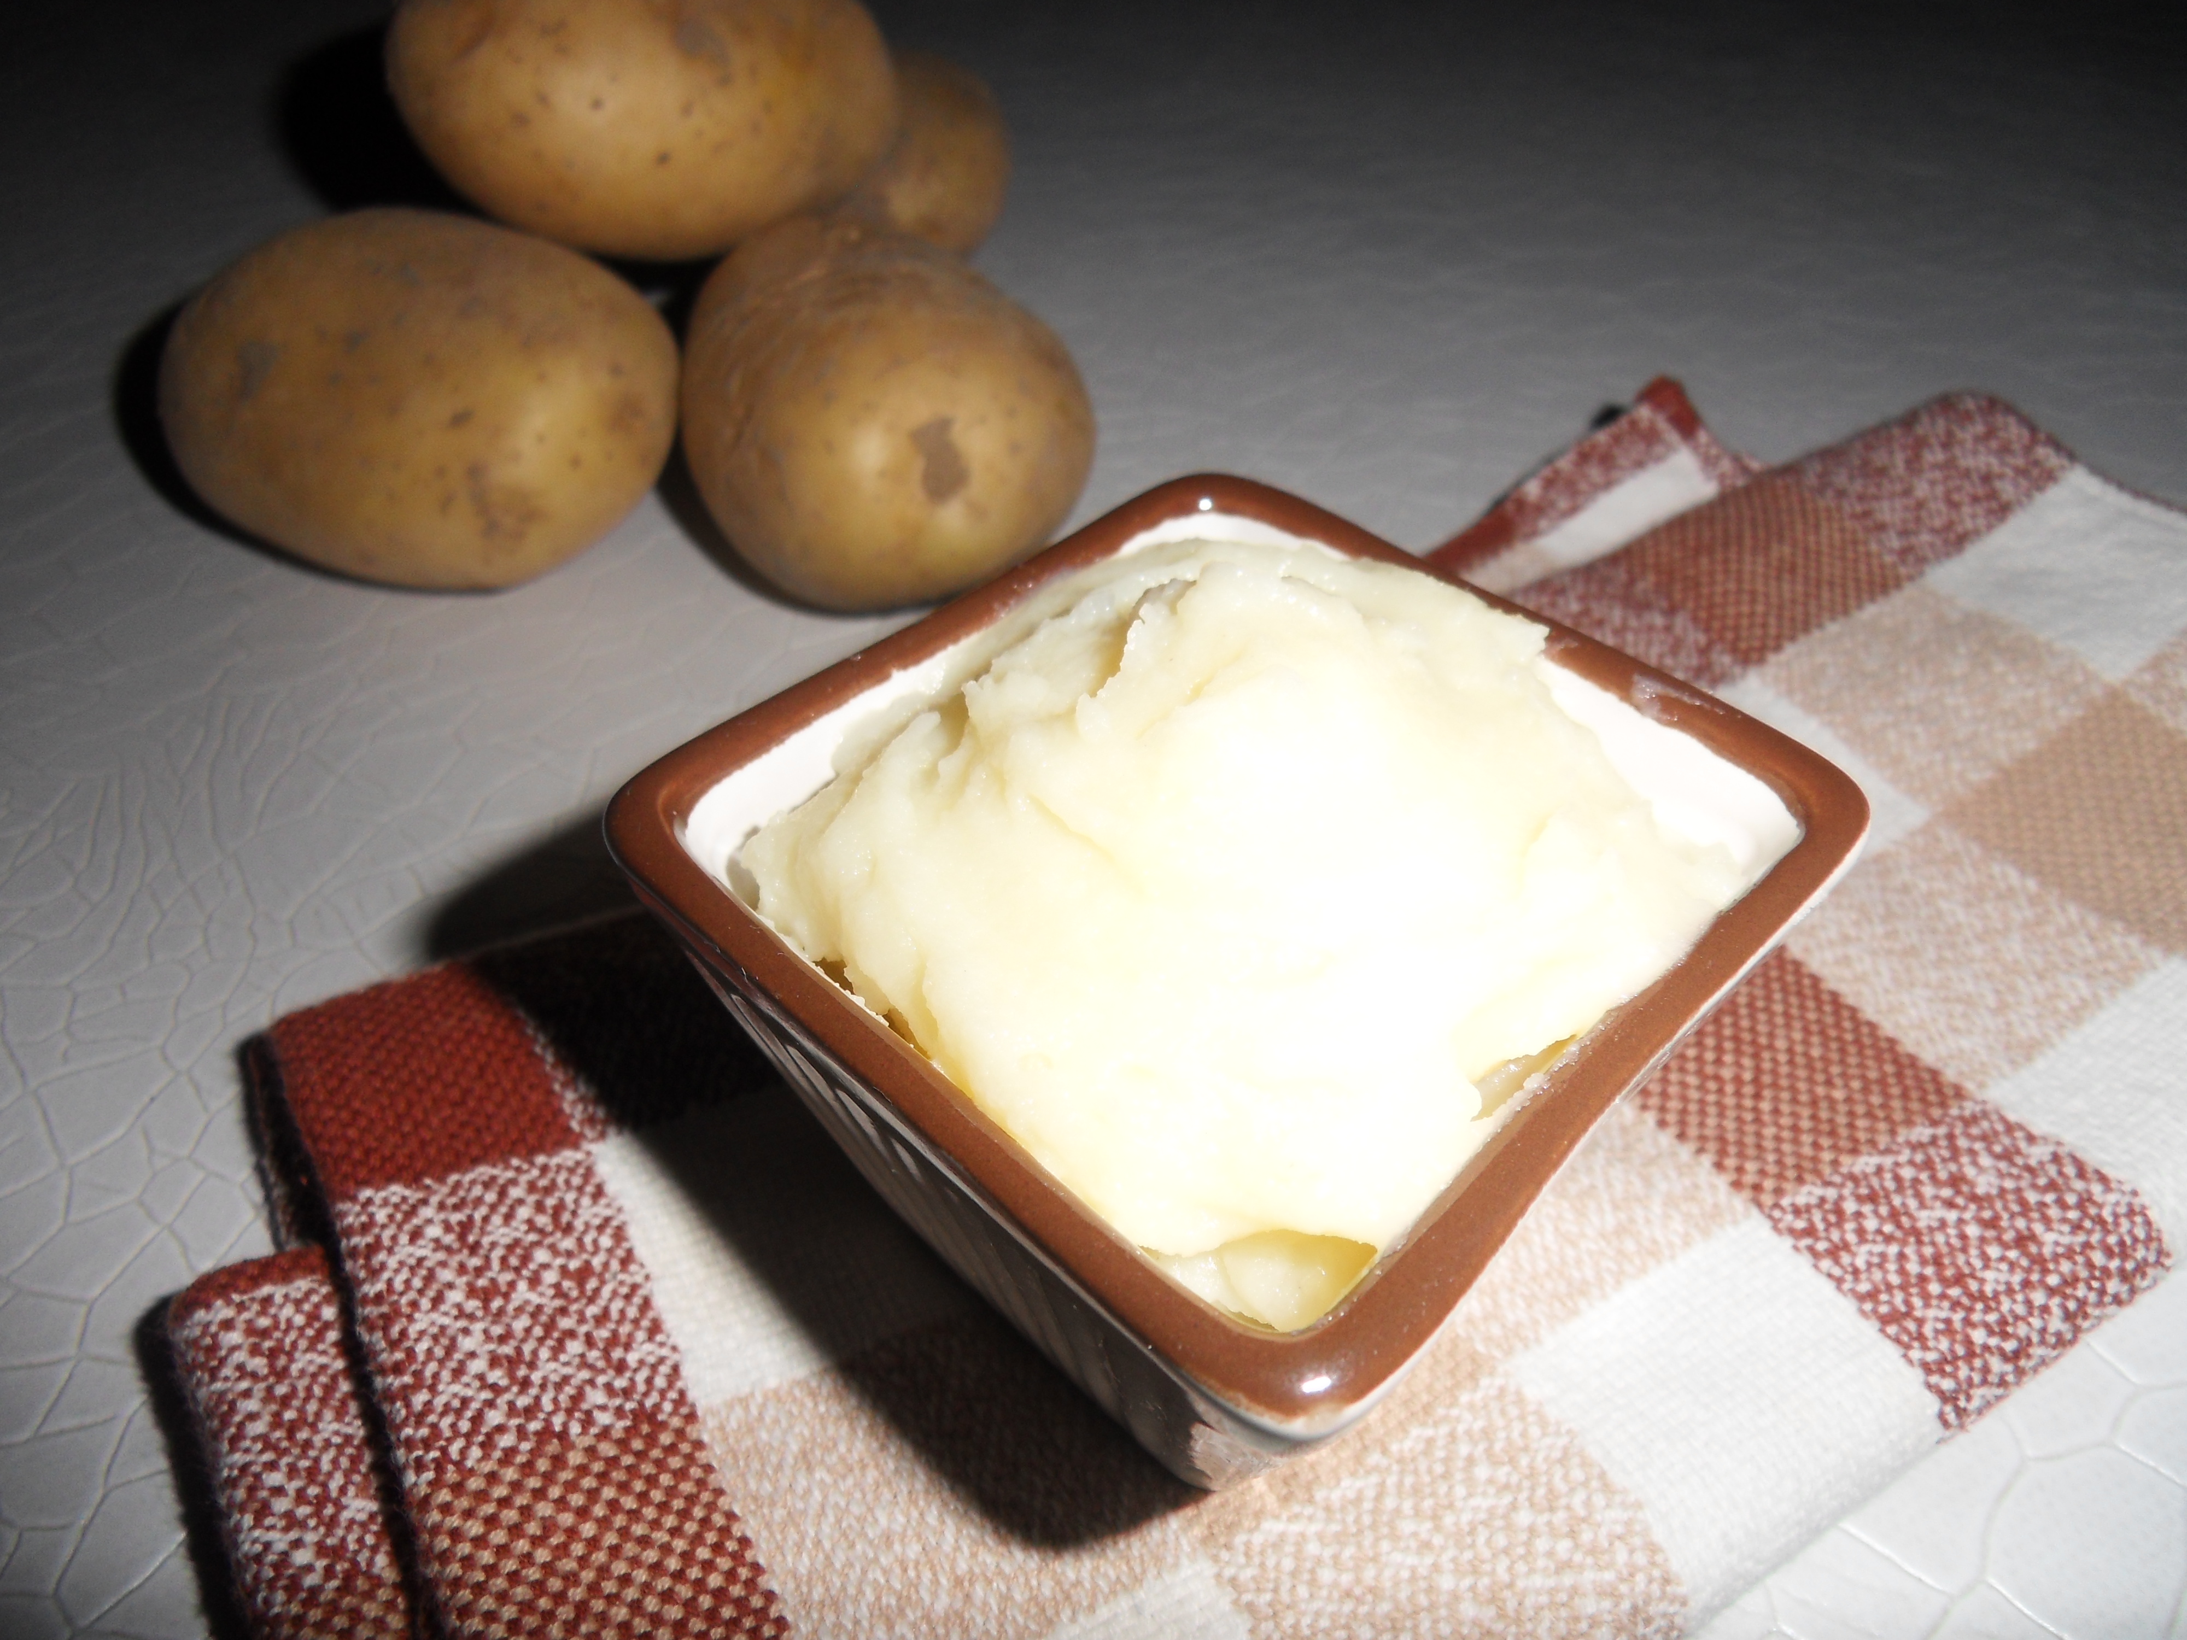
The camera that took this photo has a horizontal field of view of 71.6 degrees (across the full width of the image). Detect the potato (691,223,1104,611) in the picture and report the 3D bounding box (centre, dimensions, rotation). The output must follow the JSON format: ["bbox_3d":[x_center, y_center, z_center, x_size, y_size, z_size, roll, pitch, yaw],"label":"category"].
[{"bbox_3d":[-0.038,-0.071,0.267,0.068,0.060,0.086,-20,48,-20],"label":"potato"}]

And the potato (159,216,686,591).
[{"bbox_3d":[-0.116,-0.074,0.267,0.087,0.062,0.069,-2,45,-3],"label":"potato"}]

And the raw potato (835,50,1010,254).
[{"bbox_3d":[-0.051,-0.150,0.353,0.057,0.051,0.078,24,49,22],"label":"raw potato"}]

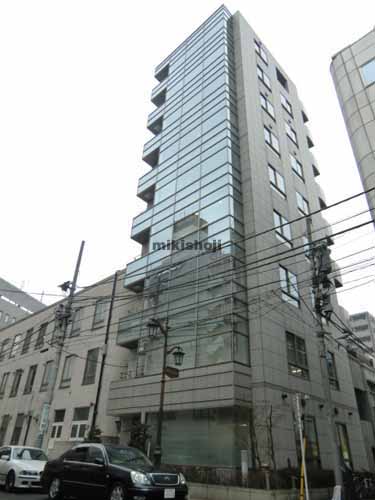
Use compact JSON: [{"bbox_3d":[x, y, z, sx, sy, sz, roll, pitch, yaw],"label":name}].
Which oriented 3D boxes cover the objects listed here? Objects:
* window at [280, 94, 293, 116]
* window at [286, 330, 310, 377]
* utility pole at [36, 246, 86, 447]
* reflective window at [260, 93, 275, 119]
[{"bbox_3d":[8.092,-11.756,28.361,0.150,1.502,1.817,-24,-40,37],"label":"window"},{"bbox_3d":[4.946,4.790,15.665,0.150,1.785,1.812,-24,-40,37],"label":"window"},{"bbox_3d":[-6.939,4.919,18.789,0.700,12.600,0.700,-24,-39,37],"label":"utility pole"},{"bbox_3d":[5.766,-10.197,24.816,0.150,1.600,1.830,-24,-39,37],"label":"reflective window"}]

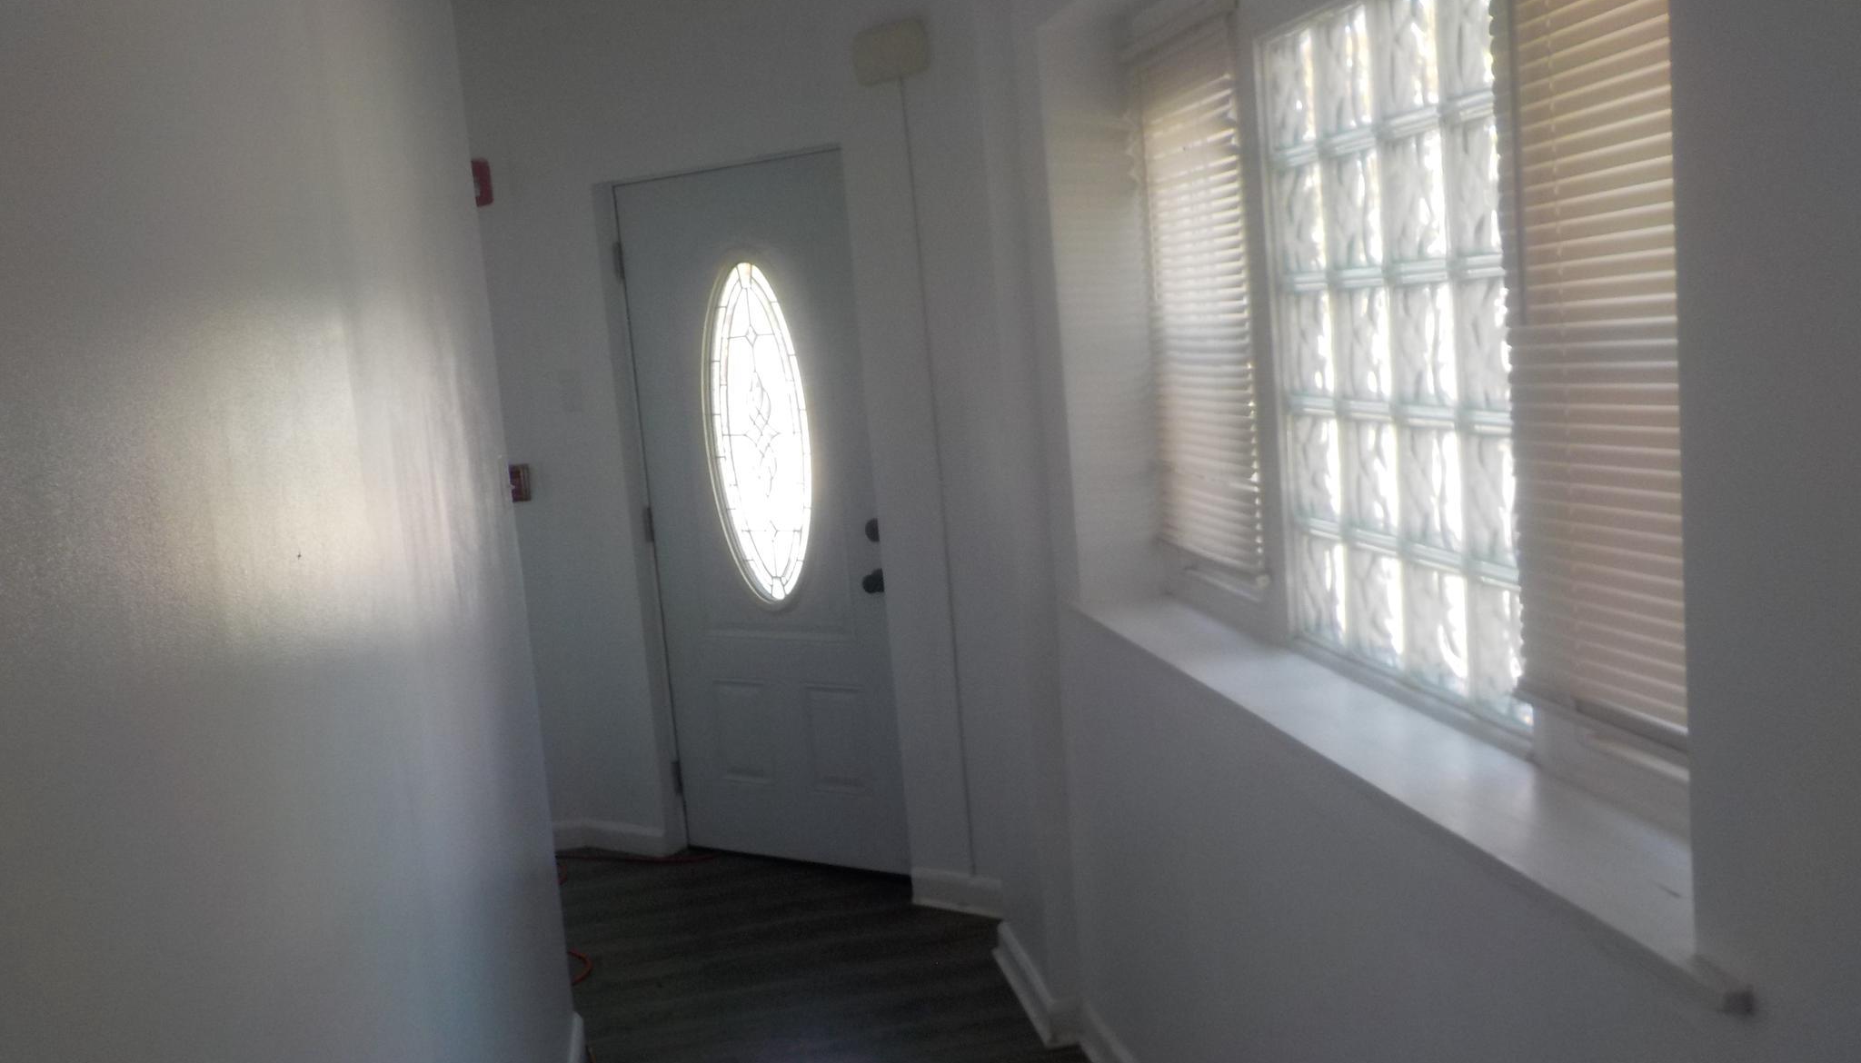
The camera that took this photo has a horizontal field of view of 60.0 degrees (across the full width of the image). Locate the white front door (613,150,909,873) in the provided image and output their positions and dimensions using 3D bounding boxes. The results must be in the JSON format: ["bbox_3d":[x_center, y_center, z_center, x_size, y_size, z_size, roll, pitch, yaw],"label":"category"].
[{"bbox_3d":[-0.476,-0.019,4.746,0.912,2.071,0.071,0,9,34],"label":"white front door"}]

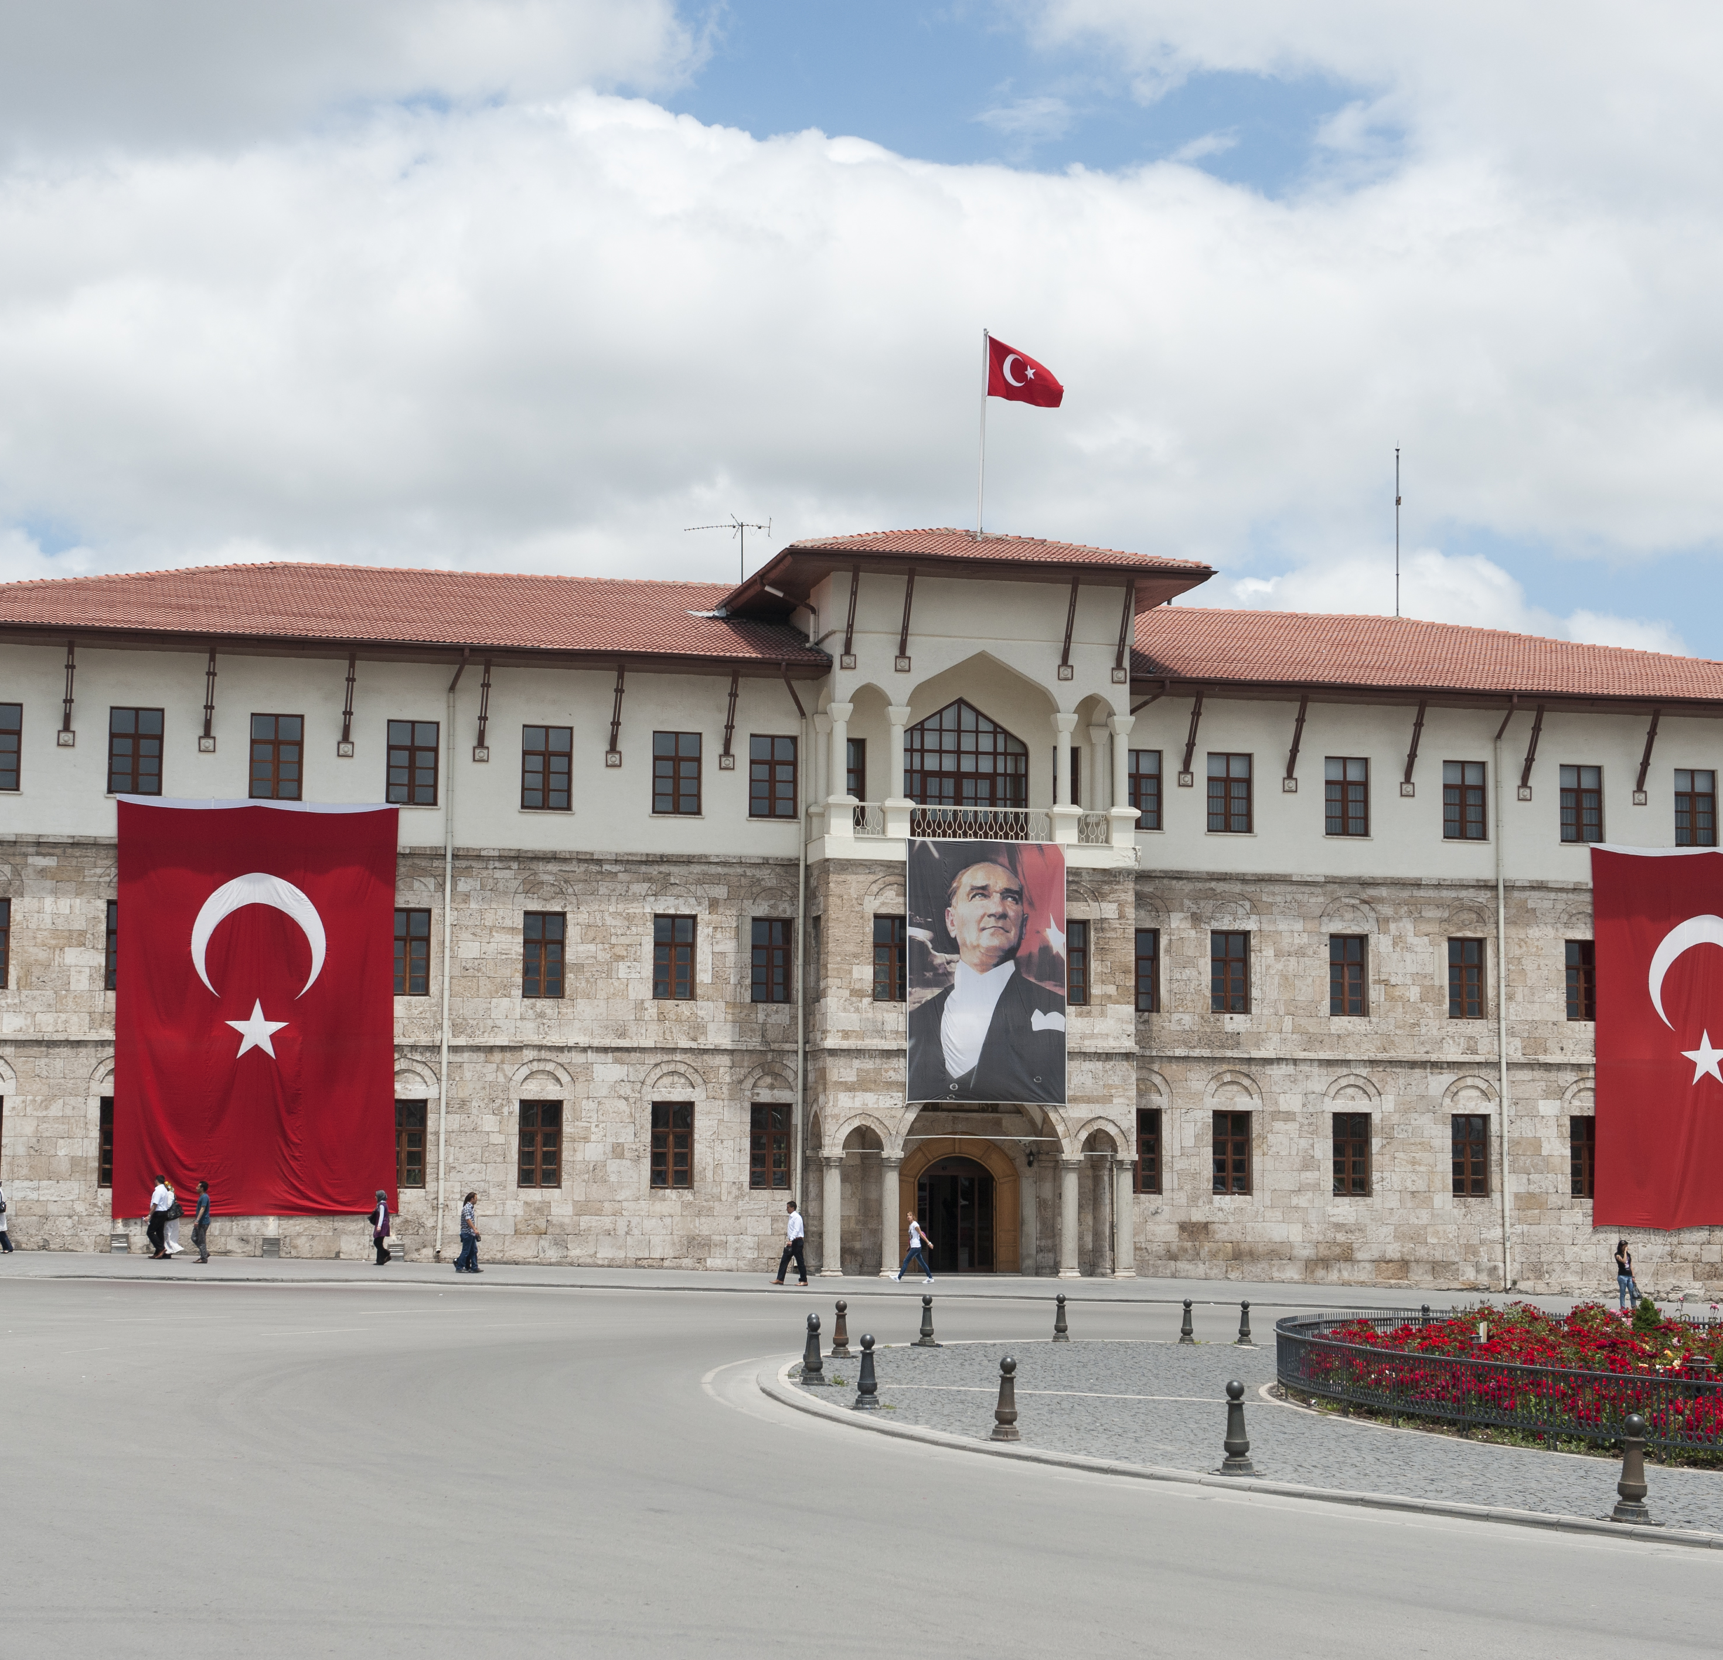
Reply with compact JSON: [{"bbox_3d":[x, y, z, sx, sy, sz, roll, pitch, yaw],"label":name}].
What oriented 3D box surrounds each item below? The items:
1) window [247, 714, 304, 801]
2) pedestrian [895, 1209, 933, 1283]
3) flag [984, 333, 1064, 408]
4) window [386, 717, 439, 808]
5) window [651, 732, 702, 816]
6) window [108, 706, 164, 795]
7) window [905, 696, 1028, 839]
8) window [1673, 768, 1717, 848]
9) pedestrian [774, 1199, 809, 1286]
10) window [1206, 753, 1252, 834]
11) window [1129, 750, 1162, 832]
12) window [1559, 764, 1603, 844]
[{"bbox_3d":[-12.903,-1.613,73.382,1.135,1.888,0.150,2,-7,-13],"label":"window"},{"bbox_3d":[1.120,8.947,71.300,0.850,1.512,0.500,2,-6,-13],"label":"pedestrian"},{"bbox_3d":[3.884,-10.885,78.860,1.720,1.680,0.350,0,-7,6],"label":"flag"},{"bbox_3d":[-10.078,-1.511,74.794,1.150,1.887,0.180,2,-6,-13],"label":"window"},{"bbox_3d":[-4.209,-1.288,76.138,1.111,1.875,0.180,2,-6,-13],"label":"window"},{"bbox_3d":[-16.009,-1.735,73.435,1.159,1.910,0.180,2,-6,-13],"label":"window"},{"bbox_3d":[2.325,-1.337,77.698,3.261,3.476,0.200,2,-6,-13],"label":"window"},{"bbox_3d":[20.387,-0.520,81.095,1.135,1.888,0.150,2,-7,-13],"label":"window"},{"bbox_3d":[-1.479,8.672,69.675,0.750,1.791,0.500,2,-7,-13],"label":"pedestrian"},{"bbox_3d":[8.705,-0.861,78.383,1.135,1.888,0.150,2,-7,-13],"label":"window"},{"bbox_3d":[6.577,-0.942,78.615,1.120,1.891,0.180,2,-6,-13],"label":"window"},{"bbox_3d":[17.595,-0.624,81.150,1.085,1.848,0.180,2,-6,-13],"label":"window"}]

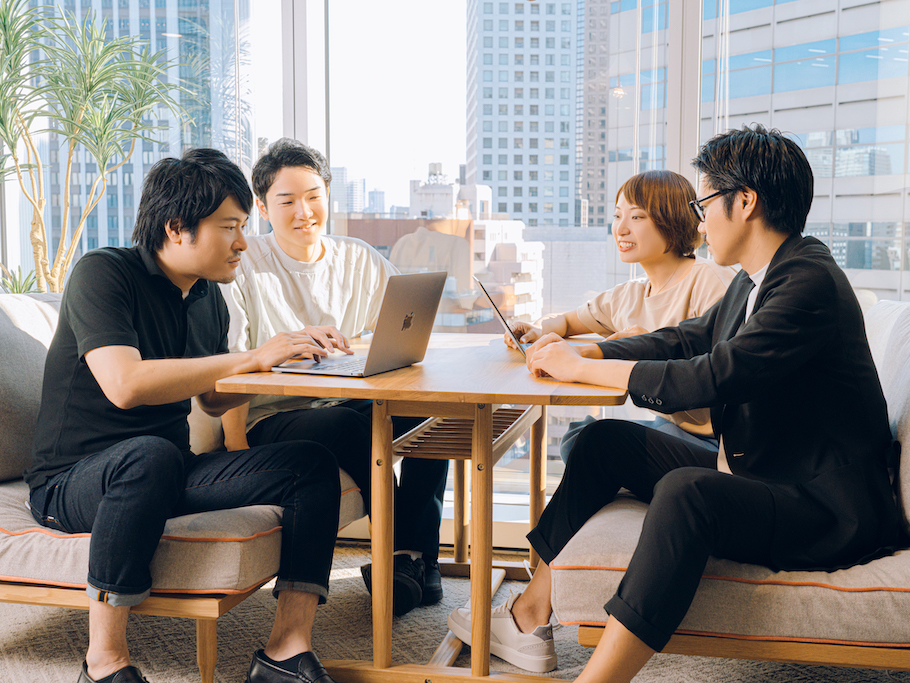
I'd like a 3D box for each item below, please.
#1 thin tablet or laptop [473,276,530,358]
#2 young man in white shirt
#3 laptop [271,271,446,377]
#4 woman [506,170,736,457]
[{"bbox_3d":[0.214,-0.065,2.720,0.323,0.185,0.302,0,5,-1],"label":"thin tablet or laptop"},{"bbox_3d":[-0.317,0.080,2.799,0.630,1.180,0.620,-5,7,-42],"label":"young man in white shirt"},{"bbox_3d":[-0.197,-0.047,2.383,0.269,0.209,0.302,2,6,21],"label":"laptop"},{"bbox_3d":[0.483,0.100,2.982,0.740,1.115,0.520,-4,7,-40],"label":"woman"}]

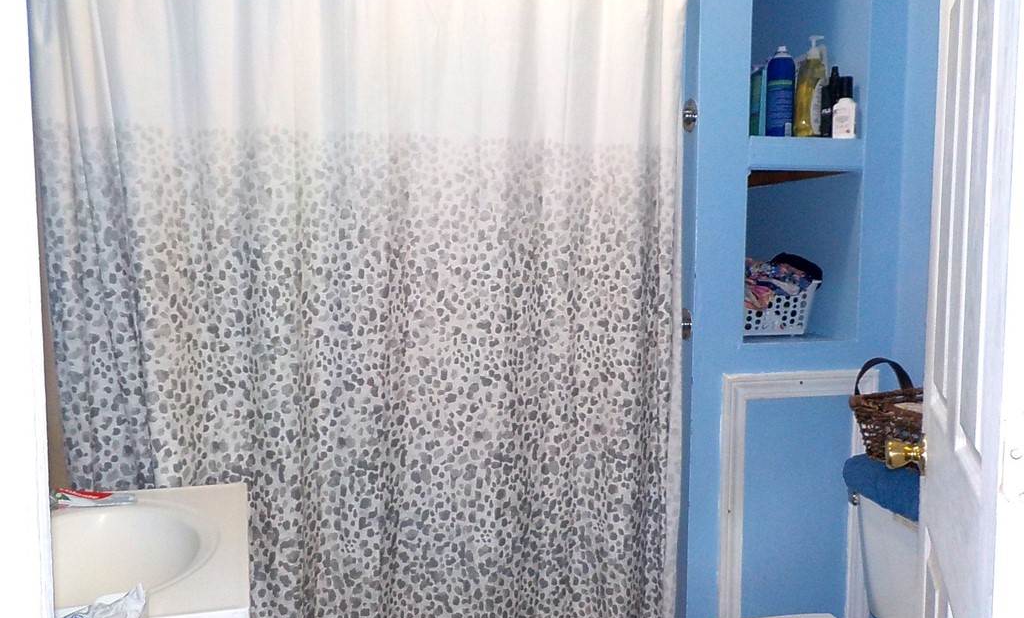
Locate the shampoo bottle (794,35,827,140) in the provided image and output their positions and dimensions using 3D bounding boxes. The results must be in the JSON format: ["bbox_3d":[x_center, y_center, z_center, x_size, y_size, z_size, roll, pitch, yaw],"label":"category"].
[{"bbox_3d":[0.700,-0.517,2.089,0.066,0.243,0.053,-3,6,-32],"label":"shampoo bottle"}]

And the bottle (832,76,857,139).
[{"bbox_3d":[0.781,-0.470,2.083,0.053,0.150,0.040,1,5,13],"label":"bottle"}]

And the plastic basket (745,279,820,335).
[{"bbox_3d":[0.625,-0.012,2.312,0.252,0.136,0.230,-1,5,-10],"label":"plastic basket"}]

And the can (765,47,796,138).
[{"bbox_3d":[0.623,-0.501,2.061,0.065,0.214,0.065,2,5,18],"label":"can"}]

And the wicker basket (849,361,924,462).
[{"bbox_3d":[0.892,0.228,1.818,0.240,0.212,0.280,-2,6,-28],"label":"wicker basket"}]

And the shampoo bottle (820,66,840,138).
[{"bbox_3d":[0.763,-0.489,2.121,0.052,0.180,0.042,1,5,3],"label":"shampoo bottle"}]

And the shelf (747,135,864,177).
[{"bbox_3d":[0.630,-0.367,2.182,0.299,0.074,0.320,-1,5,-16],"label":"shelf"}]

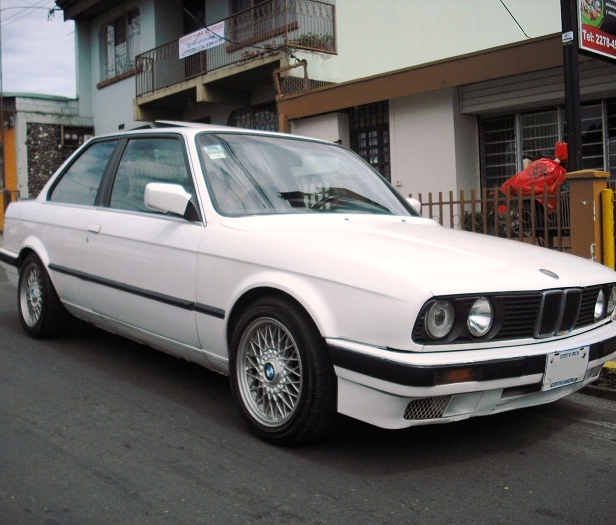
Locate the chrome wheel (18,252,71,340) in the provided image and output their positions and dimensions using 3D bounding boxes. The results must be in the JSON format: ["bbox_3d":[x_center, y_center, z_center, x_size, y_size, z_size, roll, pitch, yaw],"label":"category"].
[{"bbox_3d":[-1.722,0.194,5.034,0.200,0.610,0.610,-2,6,-39],"label":"chrome wheel"}]

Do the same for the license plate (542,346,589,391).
[{"bbox_3d":[0.964,0.400,2.876,0.300,0.151,0.012,-2,6,-39],"label":"license plate"}]

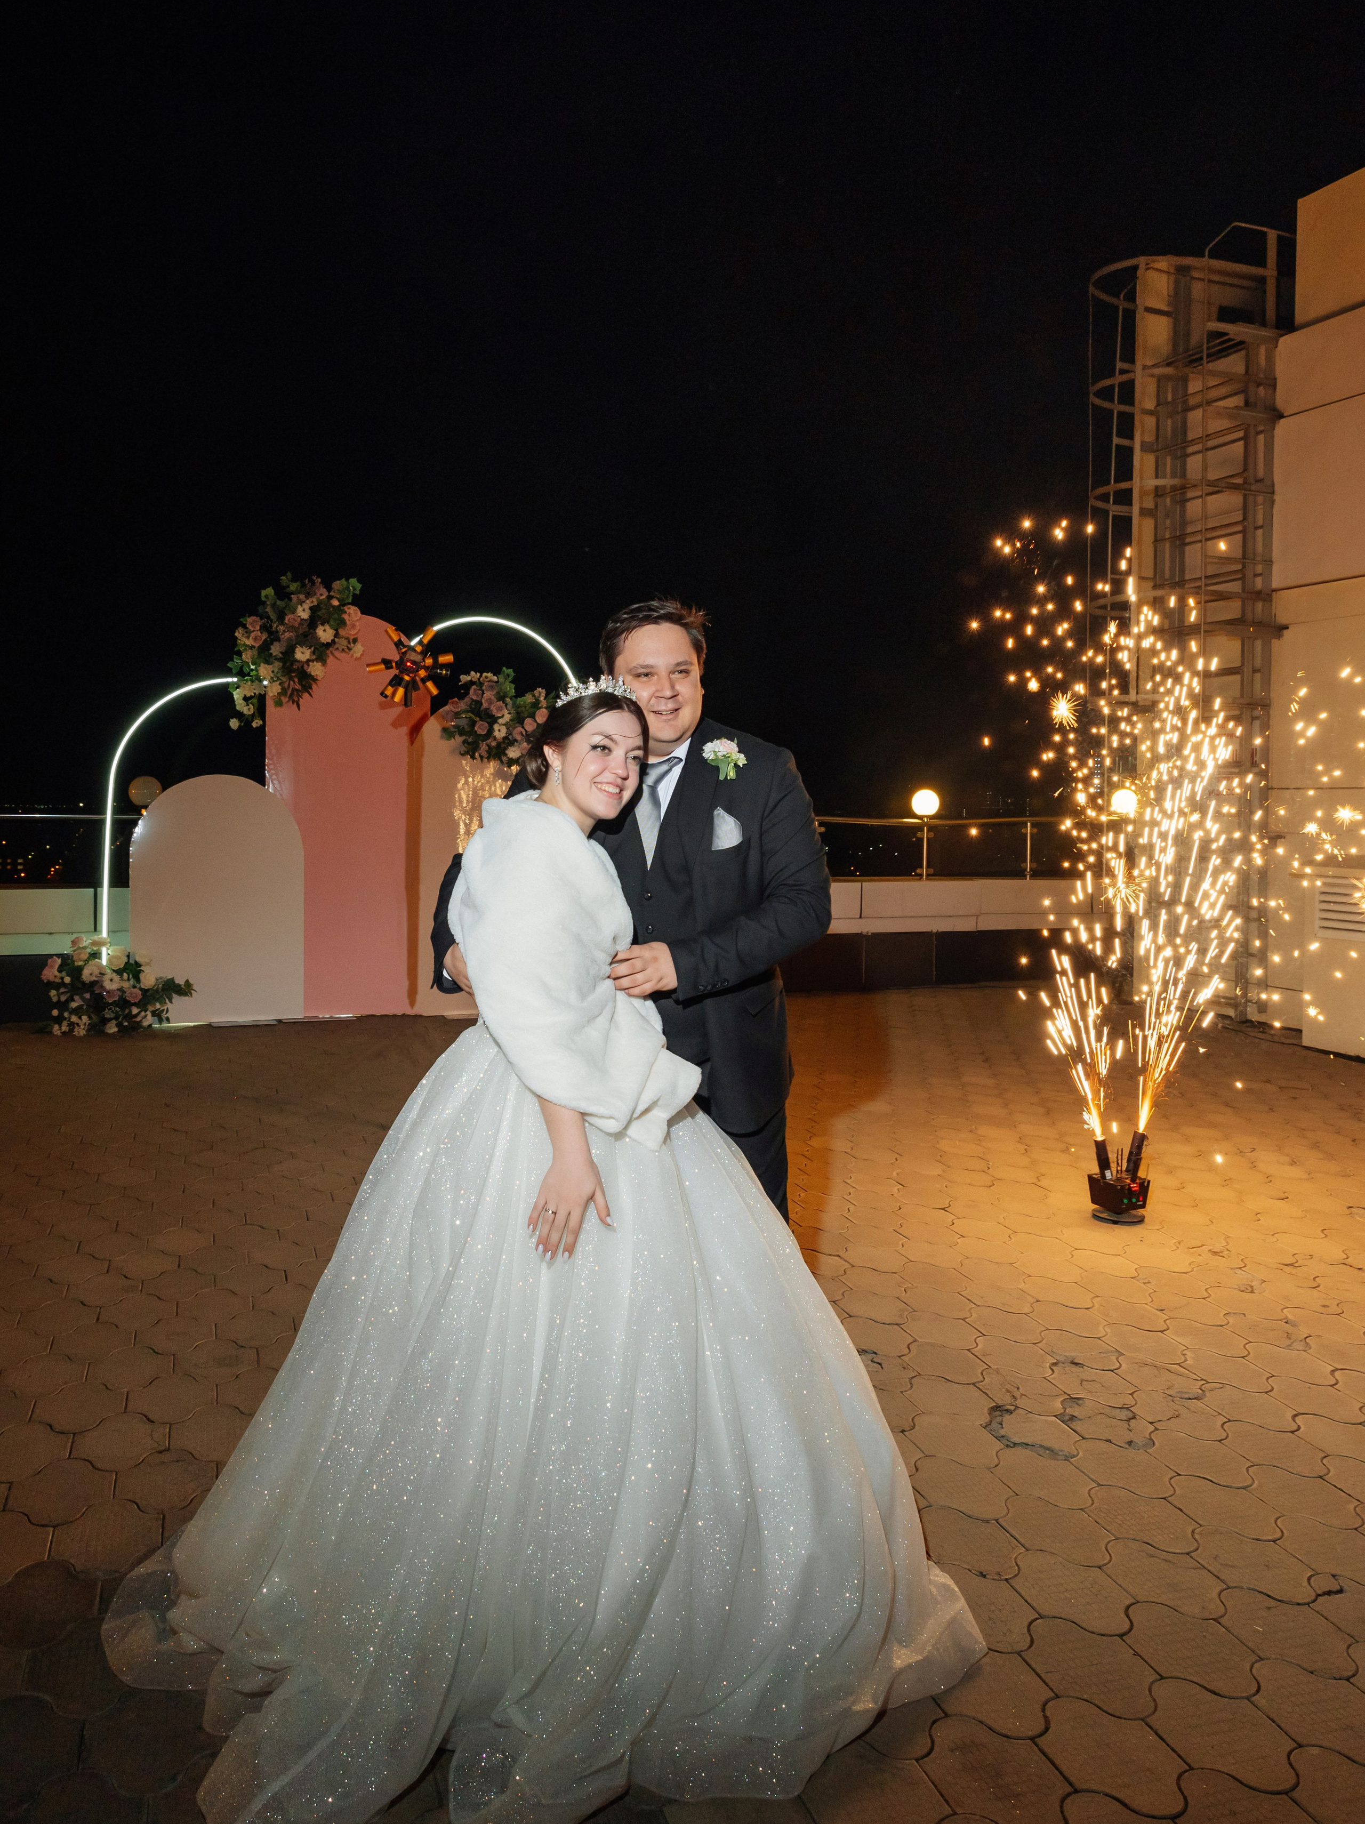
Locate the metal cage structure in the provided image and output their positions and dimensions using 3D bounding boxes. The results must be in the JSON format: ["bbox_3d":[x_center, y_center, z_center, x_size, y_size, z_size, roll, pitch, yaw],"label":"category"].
[{"bbox_3d":[3.084,-1.711,8.663,0.970,4.820,0.840,-2,5,-25],"label":"metal cage structure"}]

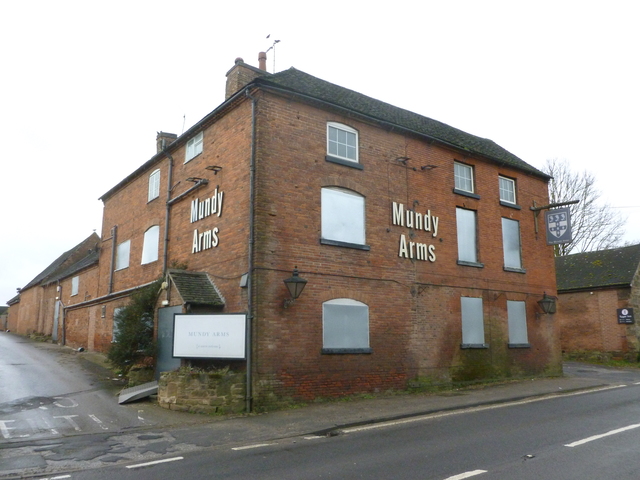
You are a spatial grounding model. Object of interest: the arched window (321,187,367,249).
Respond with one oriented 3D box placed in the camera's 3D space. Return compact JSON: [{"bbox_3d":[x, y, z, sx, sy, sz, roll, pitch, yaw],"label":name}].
[{"bbox_3d":[0.723,-0.700,15.466,1.740,1.820,0.150,8,-14,-37],"label":"arched window"}]

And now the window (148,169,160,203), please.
[{"bbox_3d":[-6.473,-2.143,20.297,0.120,1.250,1.190,8,-13,-36],"label":"window"}]

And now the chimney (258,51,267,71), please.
[{"bbox_3d":[-2.196,-6.818,19.774,0.300,0.820,0.300,0,-10,0],"label":"chimney"}]

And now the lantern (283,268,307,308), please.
[{"bbox_3d":[-0.676,1.223,13.523,0.440,1.030,0.600,8,-14,-37],"label":"lantern"}]

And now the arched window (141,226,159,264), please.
[{"bbox_3d":[-6.468,0.159,19.857,0.120,1.460,1.770,8,-13,-36],"label":"arched window"}]

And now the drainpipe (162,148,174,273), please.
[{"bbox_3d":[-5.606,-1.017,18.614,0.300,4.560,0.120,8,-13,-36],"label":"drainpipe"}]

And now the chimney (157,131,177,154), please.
[{"bbox_3d":[-8.134,-4.730,27.452,0.780,1.600,0.780,8,-13,-36],"label":"chimney"}]

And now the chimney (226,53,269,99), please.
[{"bbox_3d":[-2.439,-5.727,18.075,1.330,2.050,0.960,8,-14,-37],"label":"chimney"}]

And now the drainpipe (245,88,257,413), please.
[{"bbox_3d":[-1.826,0.021,13.540,0.200,8.520,0.110,8,-14,-37],"label":"drainpipe"}]

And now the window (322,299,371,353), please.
[{"bbox_3d":[0.770,2.459,14.848,1.750,1.540,0.150,8,-14,-37],"label":"window"}]

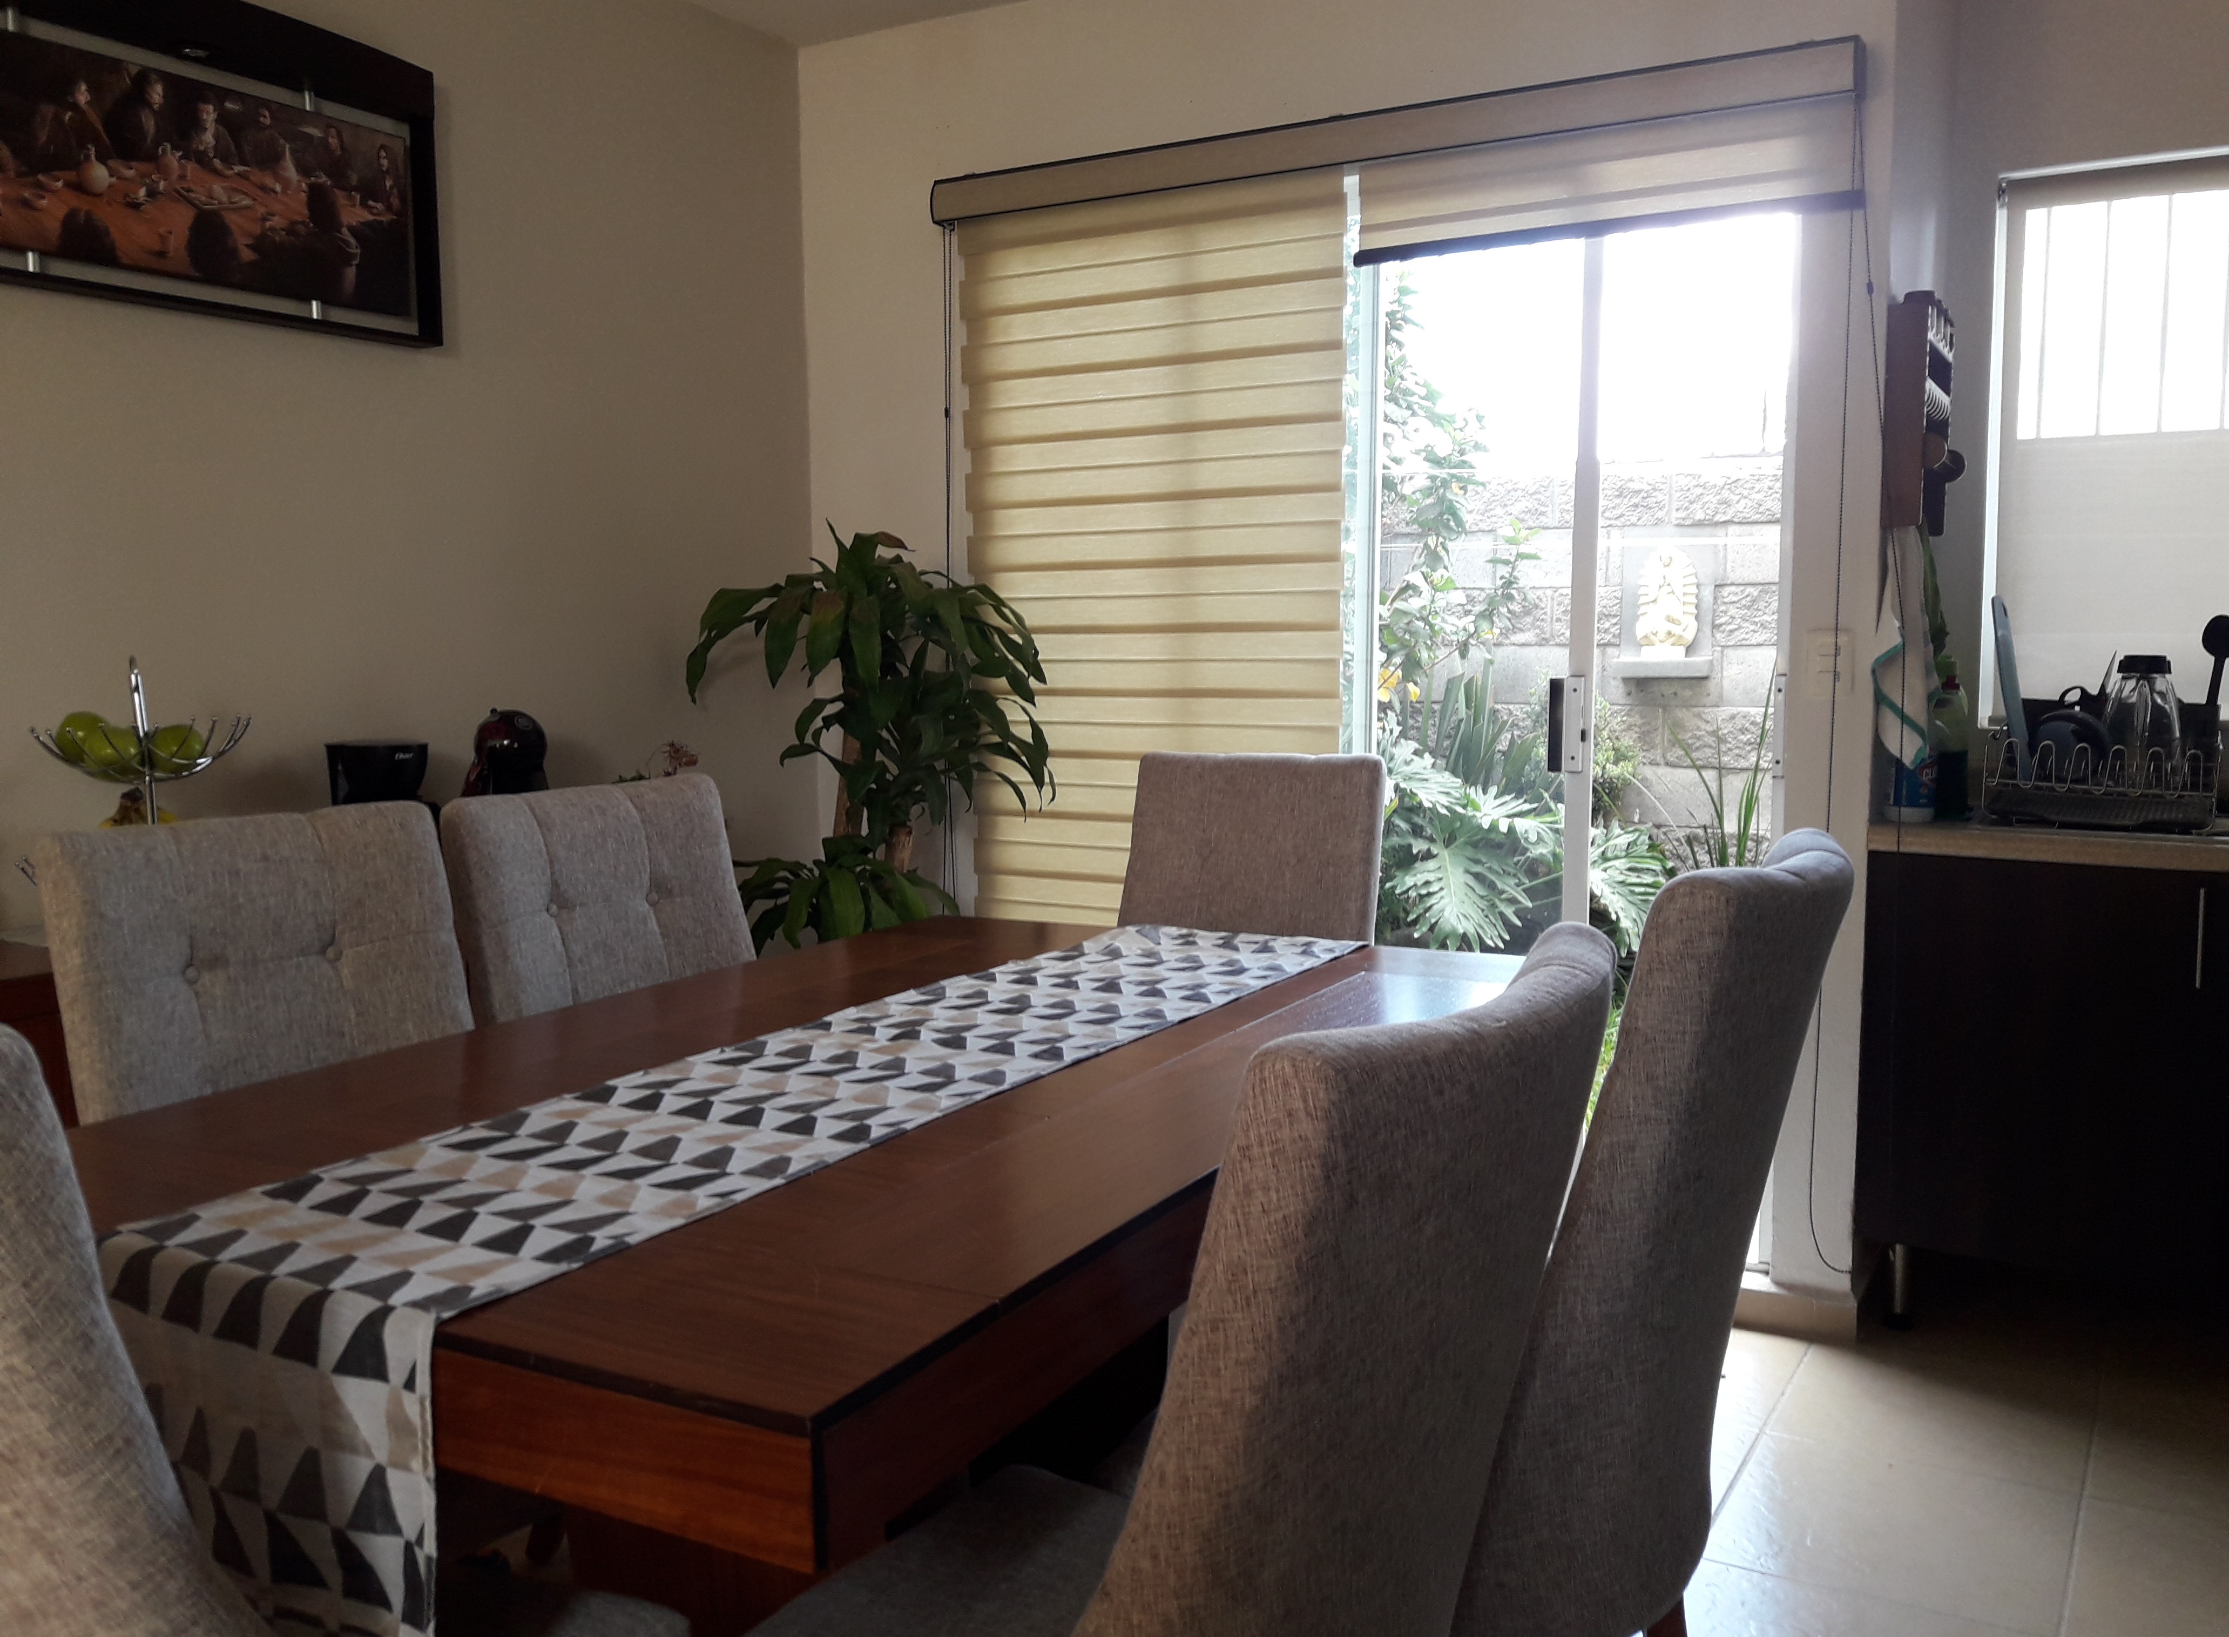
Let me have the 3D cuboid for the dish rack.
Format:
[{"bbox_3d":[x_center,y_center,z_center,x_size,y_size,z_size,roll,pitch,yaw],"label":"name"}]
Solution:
[{"bbox_3d":[1.730,-0.067,3.171,0.340,0.150,0.330,3,7,31],"label":"dish rack"}]

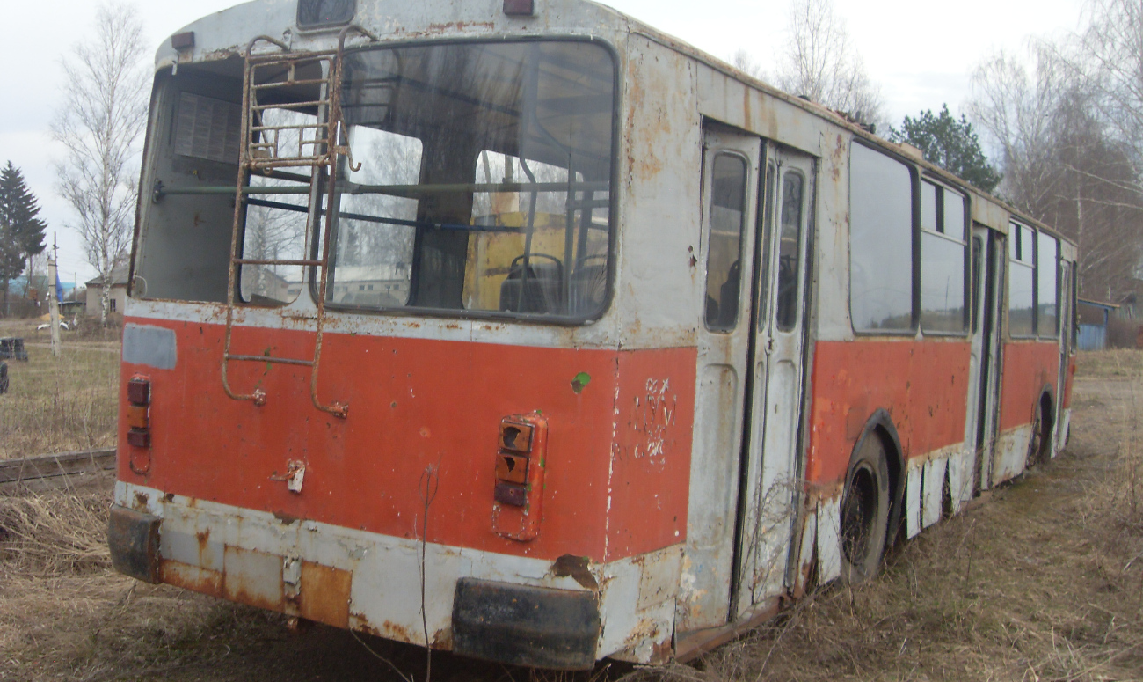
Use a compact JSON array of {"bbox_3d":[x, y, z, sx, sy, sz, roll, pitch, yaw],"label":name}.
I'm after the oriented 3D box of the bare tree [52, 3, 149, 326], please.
[{"bbox_3d":[-22.913,-8.573,60.000,4.400,15.400,4.400,1,2,0],"label":"bare tree"}]

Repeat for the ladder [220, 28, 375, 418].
[{"bbox_3d":[-1.083,-0.467,4.731,0.500,1.460,0.210,3,0,30],"label":"ladder"}]

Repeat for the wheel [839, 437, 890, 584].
[{"bbox_3d":[1.565,0.978,7.133,0.290,1.050,1.050,3,2,30],"label":"wheel"}]

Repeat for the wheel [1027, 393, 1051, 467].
[{"bbox_3d":[4.514,0.938,12.313,0.280,1.050,1.050,3,2,30],"label":"wheel"}]

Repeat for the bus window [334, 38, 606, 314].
[{"bbox_3d":[-0.389,-0.583,4.429,1.150,1.000,0.090,4,-1,27],"label":"bus window"}]

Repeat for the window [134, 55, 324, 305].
[{"bbox_3d":[-1.442,-0.647,5.061,1.100,1.000,0.090,3,-1,33],"label":"window"}]

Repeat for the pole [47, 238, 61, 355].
[{"bbox_3d":[-13.130,-1.099,31.000,0.220,3.150,0.220,1,2,0],"label":"pole"}]

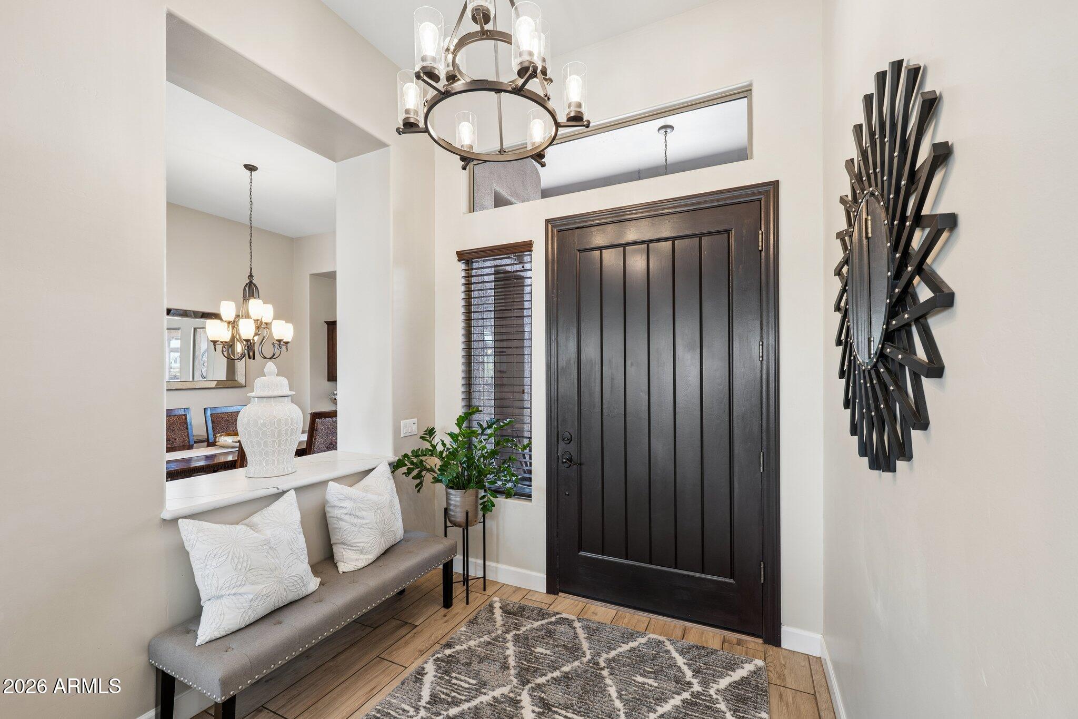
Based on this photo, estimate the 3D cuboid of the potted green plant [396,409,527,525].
[{"bbox_3d":[-0.468,0.687,2.706,0.820,0.760,0.620,0,-1,26],"label":"potted green plant"}]

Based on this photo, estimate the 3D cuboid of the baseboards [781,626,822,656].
[{"bbox_3d":[1.373,1.476,2.189,0.180,0.115,0.018,0,-1,26],"label":"baseboards"}]

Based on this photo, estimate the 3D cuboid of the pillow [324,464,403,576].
[{"bbox_3d":[-0.951,0.863,2.329,0.150,0.450,0.430,-25,-15,27],"label":"pillow"}]

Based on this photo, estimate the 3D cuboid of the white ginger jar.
[{"bbox_3d":[-1.583,0.341,2.485,0.325,0.652,0.325,0,-1,0],"label":"white ginger jar"}]

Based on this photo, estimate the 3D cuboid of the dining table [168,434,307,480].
[{"bbox_3d":[-2.820,1.225,4.100,1.150,0.770,2.150,-1,-1,31],"label":"dining table"}]

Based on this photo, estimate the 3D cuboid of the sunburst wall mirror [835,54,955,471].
[{"bbox_3d":[0.902,-0.209,1.145,0.060,0.980,0.970,0,-1,26],"label":"sunburst wall mirror"}]

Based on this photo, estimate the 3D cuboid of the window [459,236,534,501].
[{"bbox_3d":[-0.300,0.083,3.045,0.600,1.800,0.100,0,-1,25],"label":"window"}]

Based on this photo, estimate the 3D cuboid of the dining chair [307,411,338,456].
[{"bbox_3d":[-2.200,1.055,4.220,0.620,1.120,0.500,-1,-1,33],"label":"dining chair"}]

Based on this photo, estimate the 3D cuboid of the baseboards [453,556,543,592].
[{"bbox_3d":[-0.370,1.542,3.040,0.900,0.132,0.020,0,-1,25],"label":"baseboards"}]

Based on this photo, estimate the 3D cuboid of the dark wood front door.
[{"bbox_3d":[0.700,0.300,2.610,1.370,2.530,0.120,0,-1,24],"label":"dark wood front door"}]

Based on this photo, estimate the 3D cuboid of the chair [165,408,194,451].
[{"bbox_3d":[-3.390,1.050,3.880,0.620,1.120,0.500,0,-1,28],"label":"chair"}]

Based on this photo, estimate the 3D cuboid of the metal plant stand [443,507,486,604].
[{"bbox_3d":[-0.481,1.247,2.750,0.190,0.590,0.190,0,-1,26],"label":"metal plant stand"}]

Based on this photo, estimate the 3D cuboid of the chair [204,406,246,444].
[{"bbox_3d":[-3.069,1.028,4.388,0.600,1.075,0.500,0,-1,26],"label":"chair"}]

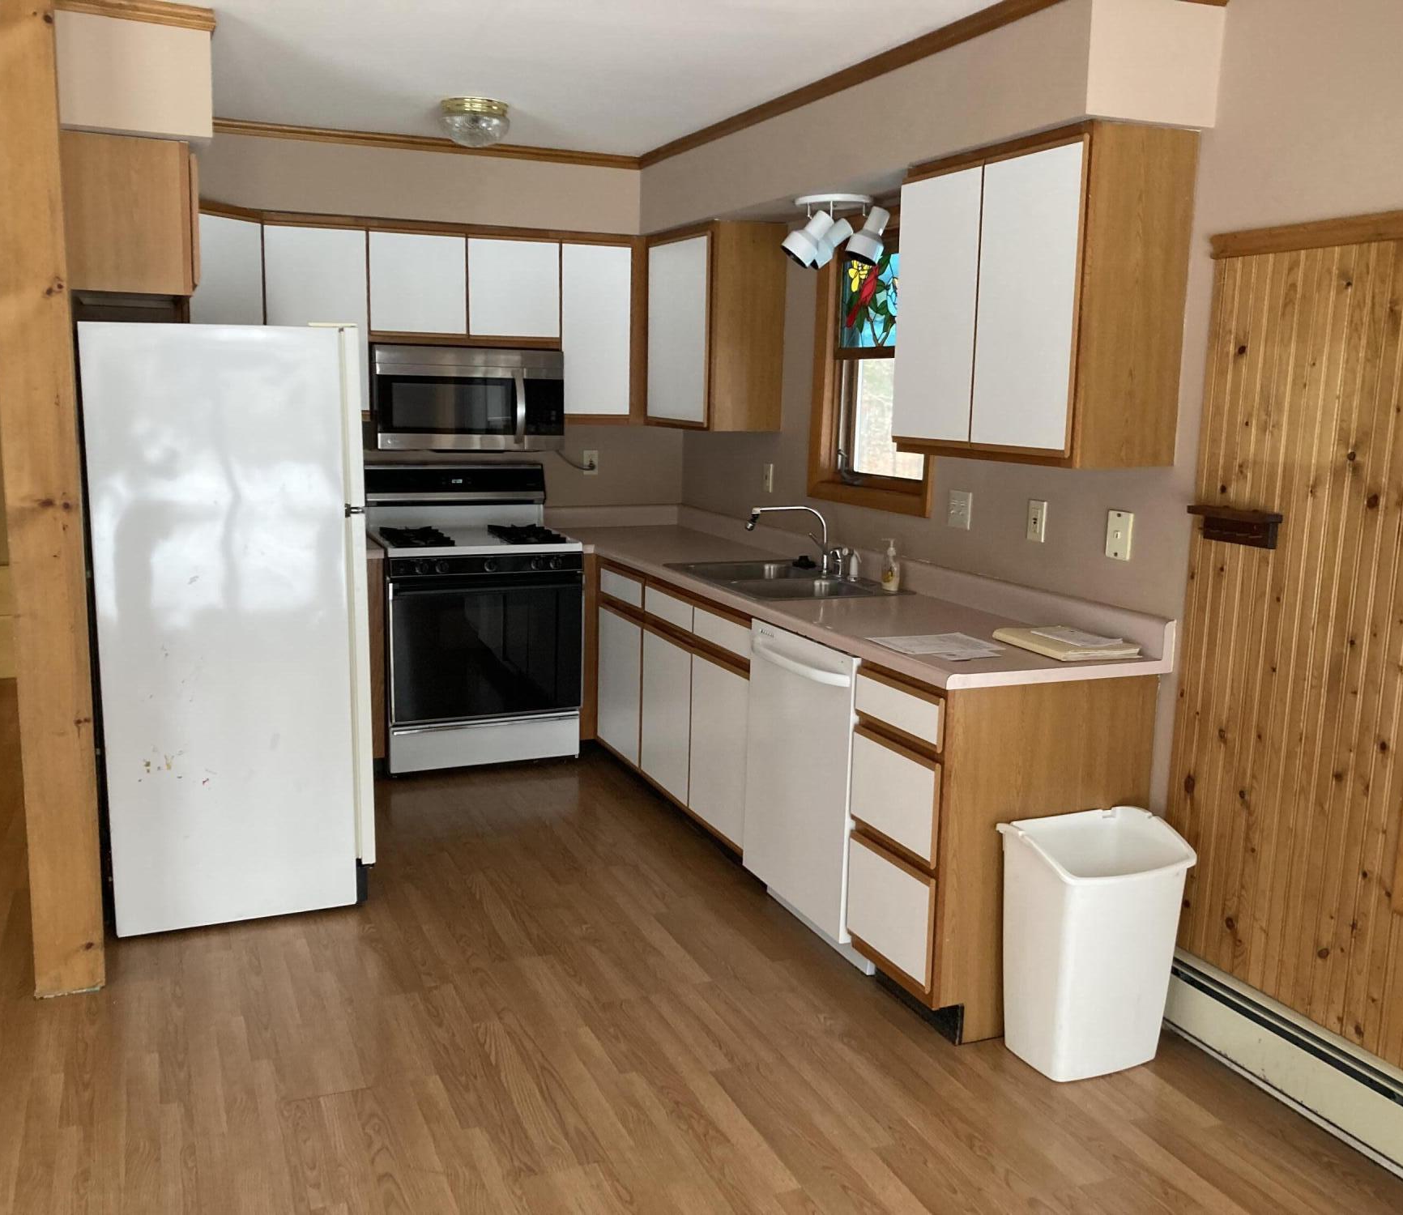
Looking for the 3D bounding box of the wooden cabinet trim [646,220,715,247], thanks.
[{"bbox_3d":[-0.099,-1.451,5.116,0.030,0.046,0.706,-3,10,-23],"label":"wooden cabinet trim"}]

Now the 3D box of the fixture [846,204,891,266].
[{"bbox_3d":[0.530,-1.186,4.201,0.150,0.190,0.120,-3,11,-23],"label":"fixture"}]

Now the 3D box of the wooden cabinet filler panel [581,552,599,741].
[{"bbox_3d":[-0.456,0.165,5.276,0.070,0.765,0.030,-3,11,-23],"label":"wooden cabinet filler panel"}]

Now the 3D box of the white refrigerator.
[{"bbox_3d":[-1.429,0.016,3.973,0.725,1.680,0.750,-3,11,-23],"label":"white refrigerator"}]

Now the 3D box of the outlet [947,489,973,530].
[{"bbox_3d":[0.773,-0.294,3.957,0.015,0.115,0.118,-3,11,-23],"label":"outlet"}]

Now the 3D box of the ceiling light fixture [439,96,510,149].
[{"bbox_3d":[-0.748,-1.587,4.332,0.250,0.131,0.250,-3,10,-23],"label":"ceiling light fixture"}]

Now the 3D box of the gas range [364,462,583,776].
[{"bbox_3d":[-0.940,0.034,5.339,0.756,1.190,0.648,-3,10,-22],"label":"gas range"}]

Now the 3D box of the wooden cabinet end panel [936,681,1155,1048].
[{"bbox_3d":[0.824,0.595,3.132,0.607,0.870,0.022,-3,10,-22],"label":"wooden cabinet end panel"}]

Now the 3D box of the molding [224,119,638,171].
[{"bbox_3d":[-0.999,-1.743,4.936,1.662,0.043,0.040,-3,10,-23],"label":"molding"}]

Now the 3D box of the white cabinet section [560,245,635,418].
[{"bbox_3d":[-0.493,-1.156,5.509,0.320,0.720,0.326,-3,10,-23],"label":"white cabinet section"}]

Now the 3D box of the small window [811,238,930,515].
[{"bbox_3d":[0.596,-0.801,4.385,0.080,0.922,0.802,-3,10,-23],"label":"small window"}]

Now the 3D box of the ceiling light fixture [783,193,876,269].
[{"bbox_3d":[0.409,-1.197,4.202,0.300,0.215,0.270,-3,11,-23],"label":"ceiling light fixture"}]

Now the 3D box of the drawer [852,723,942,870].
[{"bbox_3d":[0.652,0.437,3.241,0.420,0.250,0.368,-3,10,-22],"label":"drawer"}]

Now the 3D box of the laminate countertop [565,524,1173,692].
[{"bbox_3d":[0.215,-0.096,4.448,0.660,0.044,3.156,-3,10,-22],"label":"laminate countertop"}]

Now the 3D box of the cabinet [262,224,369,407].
[{"bbox_3d":[-1.498,-1.104,5.072,0.380,0.710,0.320,-3,11,-23],"label":"cabinet"}]

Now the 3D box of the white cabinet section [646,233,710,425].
[{"bbox_3d":[0.044,-1.082,5.179,0.318,0.715,0.660,-3,10,-23],"label":"white cabinet section"}]

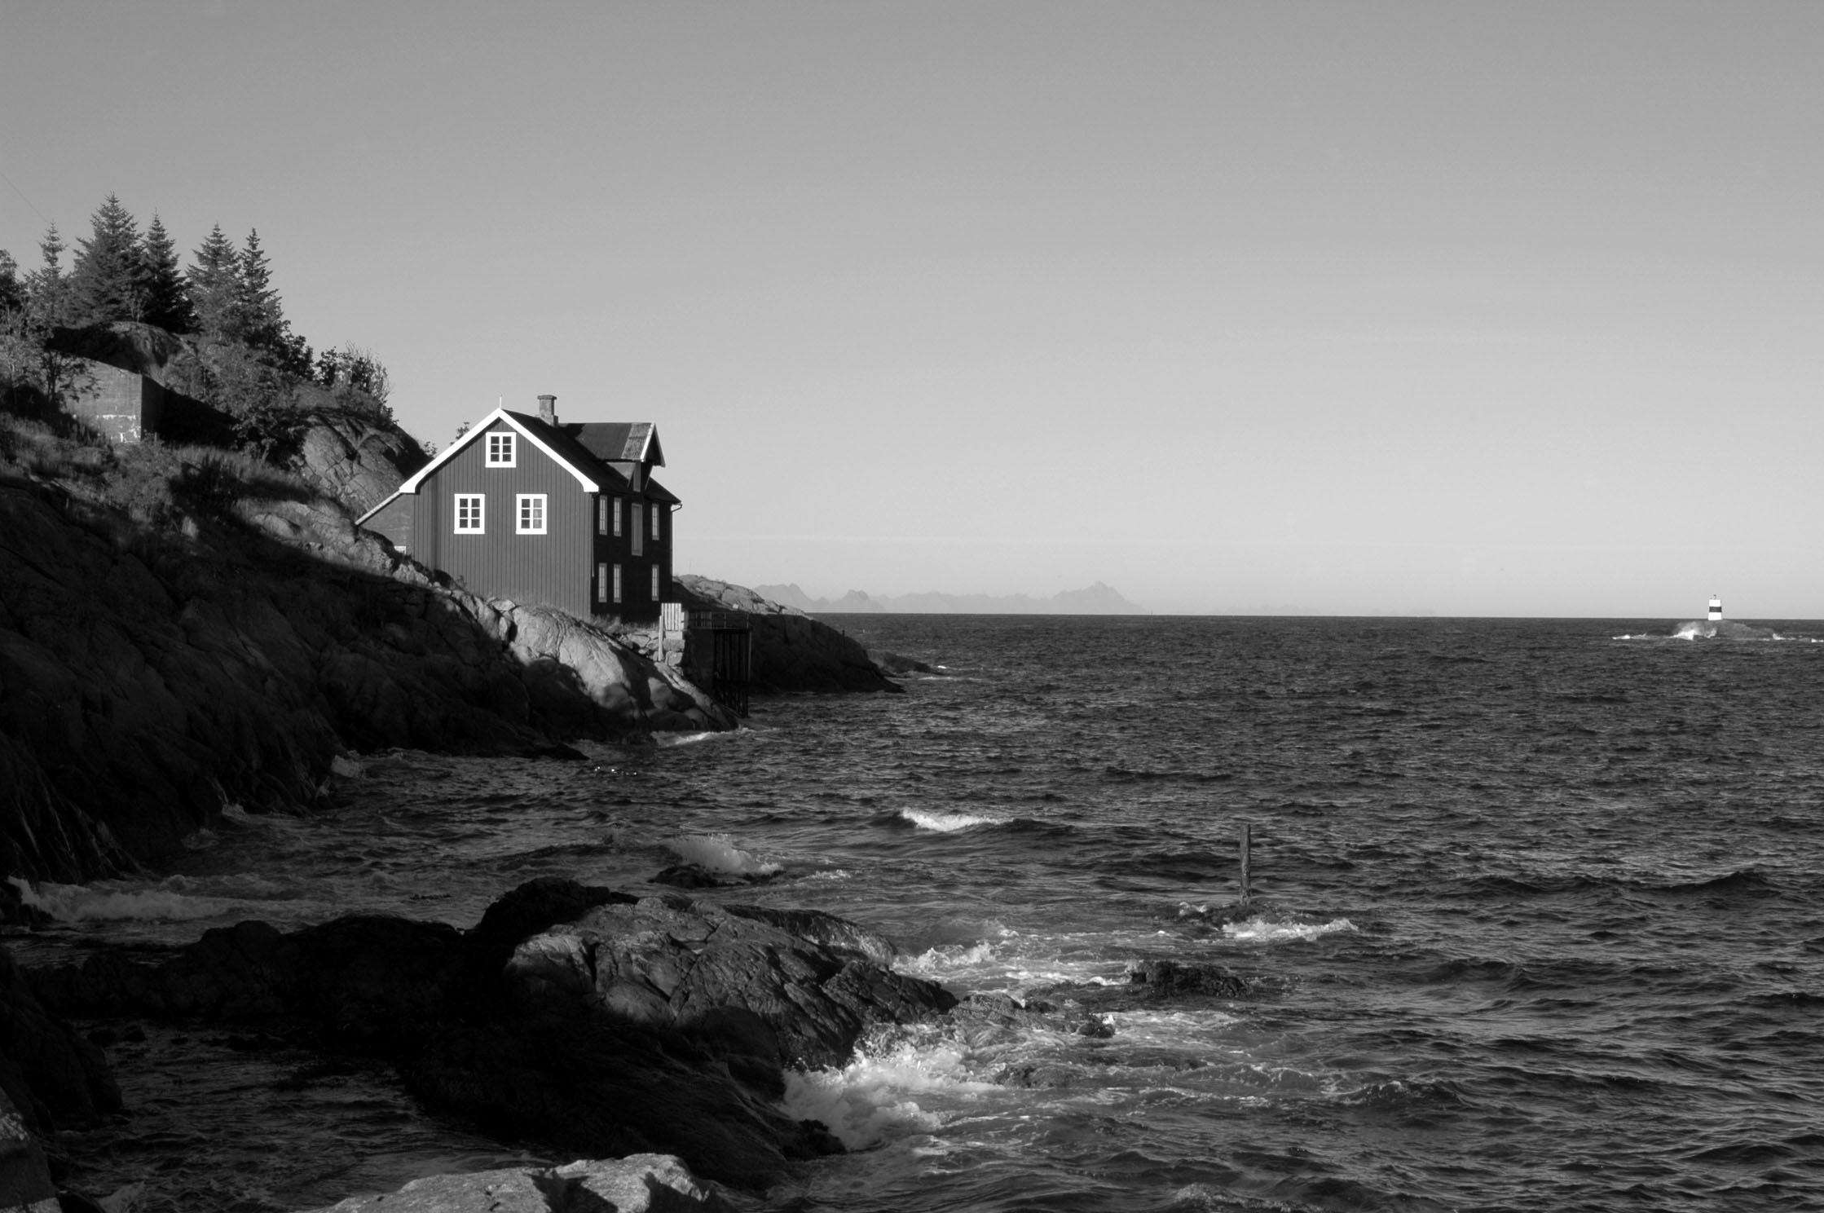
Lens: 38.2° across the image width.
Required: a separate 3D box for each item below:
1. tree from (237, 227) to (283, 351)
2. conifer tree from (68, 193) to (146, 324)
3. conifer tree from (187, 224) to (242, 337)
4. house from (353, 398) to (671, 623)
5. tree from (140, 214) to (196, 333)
[{"bbox_3d":[-28.555,-13.857,115.000,2.192,5.356,2.192,0,0,0],"label":"tree"},{"bbox_3d":[-34.851,-15.064,114.000,3.334,5.618,3.334,0,0,0],"label":"conifer tree"},{"bbox_3d":[-30.424,-14.200,115.000,2.367,4.920,2.367,0,0,0],"label":"conifer tree"},{"bbox_3d":[-16.449,-4.024,112.153,10.418,9.300,13.825,0,0,9],"label":"house"},{"bbox_3d":[-32.793,-14.669,116.000,2.450,5.277,2.450,0,0,0],"label":"tree"}]

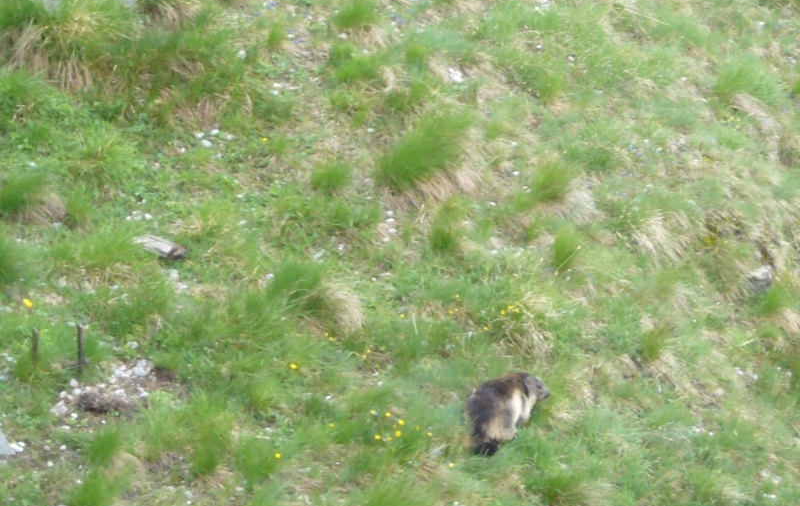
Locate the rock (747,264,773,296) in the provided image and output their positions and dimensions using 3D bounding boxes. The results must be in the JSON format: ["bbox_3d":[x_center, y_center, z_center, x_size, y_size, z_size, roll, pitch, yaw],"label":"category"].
[{"bbox_3d":[1.433,0.110,9.400,0.100,0.100,0.085,0,16,0],"label":"rock"}]

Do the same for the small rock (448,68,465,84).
[{"bbox_3d":[0.244,-0.768,10.200,0.068,0.059,0.057,0,16,0],"label":"small rock"}]

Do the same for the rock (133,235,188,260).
[{"bbox_3d":[-0.965,-0.022,9.500,0.200,0.053,0.100,6,17,21],"label":"rock"}]

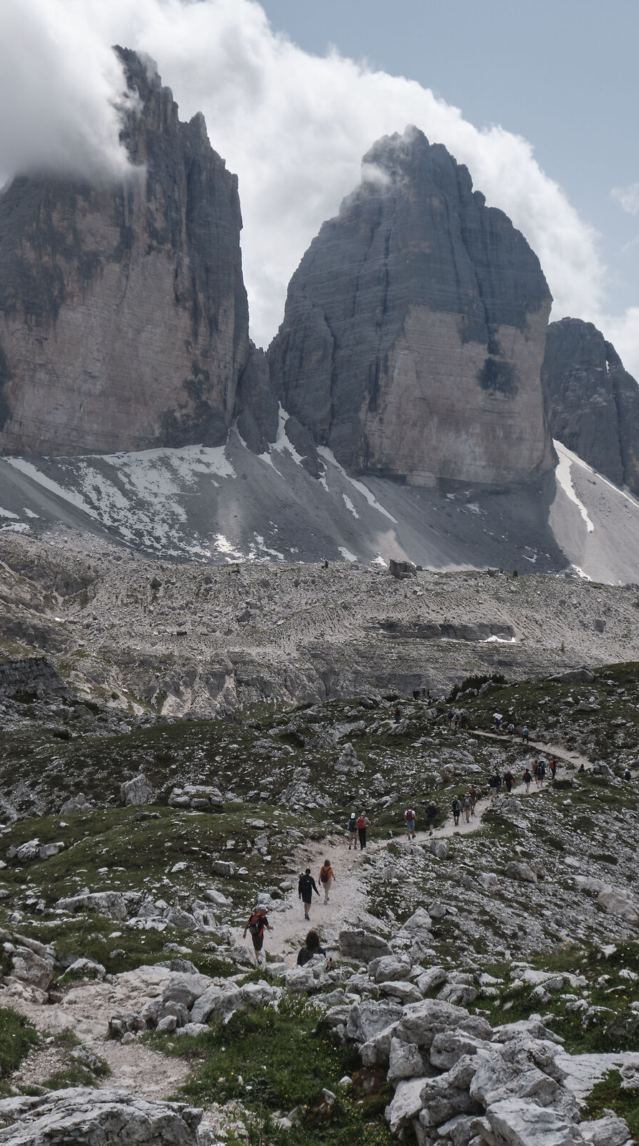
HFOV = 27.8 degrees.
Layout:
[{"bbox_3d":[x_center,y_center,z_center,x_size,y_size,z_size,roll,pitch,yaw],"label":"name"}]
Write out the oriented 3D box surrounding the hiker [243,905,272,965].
[{"bbox_3d":[-1.716,10.055,35.800,0.760,1.730,0.520,1,5,14],"label":"hiker"}]

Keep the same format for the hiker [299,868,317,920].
[{"bbox_3d":[-0.336,10.756,43.000,0.640,1.770,0.480,1,5,8],"label":"hiker"}]

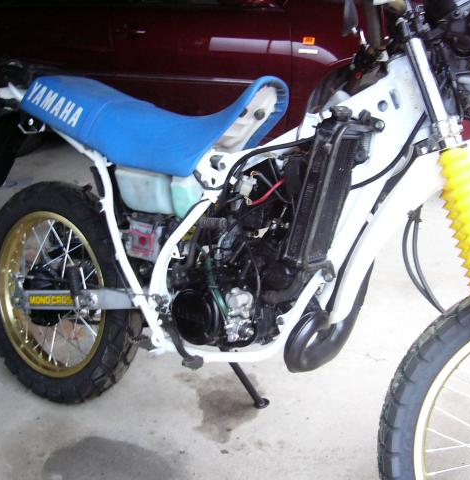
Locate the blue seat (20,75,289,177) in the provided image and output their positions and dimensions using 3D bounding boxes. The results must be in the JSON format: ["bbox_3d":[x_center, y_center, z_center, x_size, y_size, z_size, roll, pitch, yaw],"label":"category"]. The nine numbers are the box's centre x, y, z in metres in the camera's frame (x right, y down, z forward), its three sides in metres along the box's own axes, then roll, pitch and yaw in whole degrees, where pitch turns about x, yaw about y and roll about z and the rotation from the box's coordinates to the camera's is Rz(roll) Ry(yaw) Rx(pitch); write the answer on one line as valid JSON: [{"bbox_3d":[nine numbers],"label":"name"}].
[{"bbox_3d":[-0.228,-0.314,1.655,0.785,0.245,0.226,13,12,34],"label":"blue seat"}]

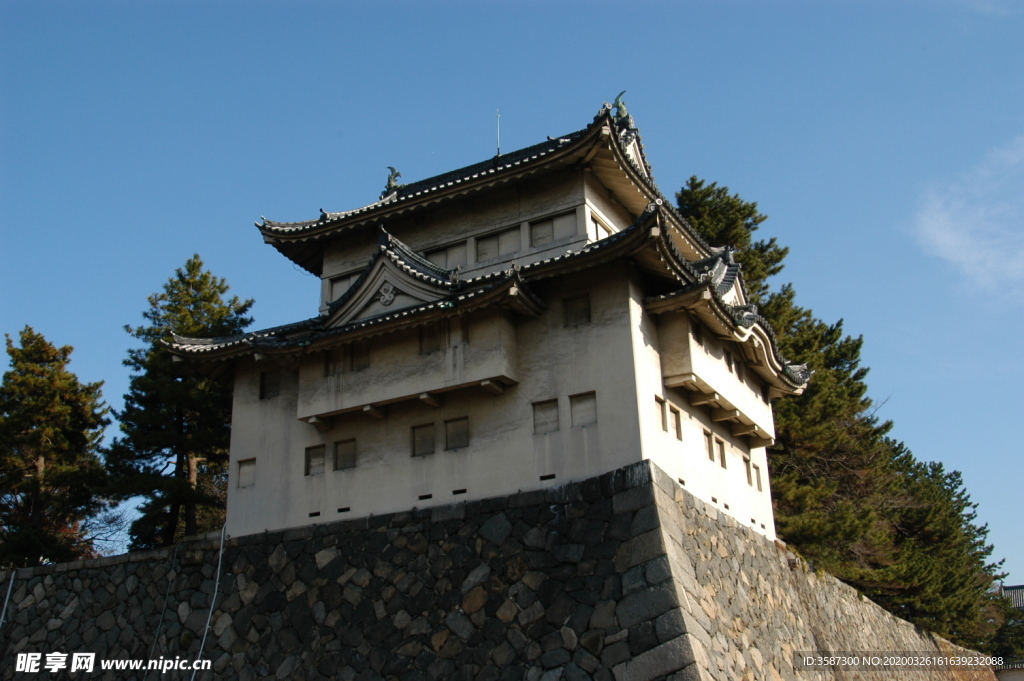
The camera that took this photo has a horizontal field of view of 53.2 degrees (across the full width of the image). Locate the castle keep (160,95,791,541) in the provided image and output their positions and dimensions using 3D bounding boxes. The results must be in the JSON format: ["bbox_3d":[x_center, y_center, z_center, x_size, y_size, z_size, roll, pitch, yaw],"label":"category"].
[{"bbox_3d":[-0.041,-0.561,35.803,17.150,15.000,15.300,-13,-24,26],"label":"castle keep"}]

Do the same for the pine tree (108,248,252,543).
[{"bbox_3d":[-13.736,3.061,42.629,6.800,14.400,6.800,5,-22,-17],"label":"pine tree"}]

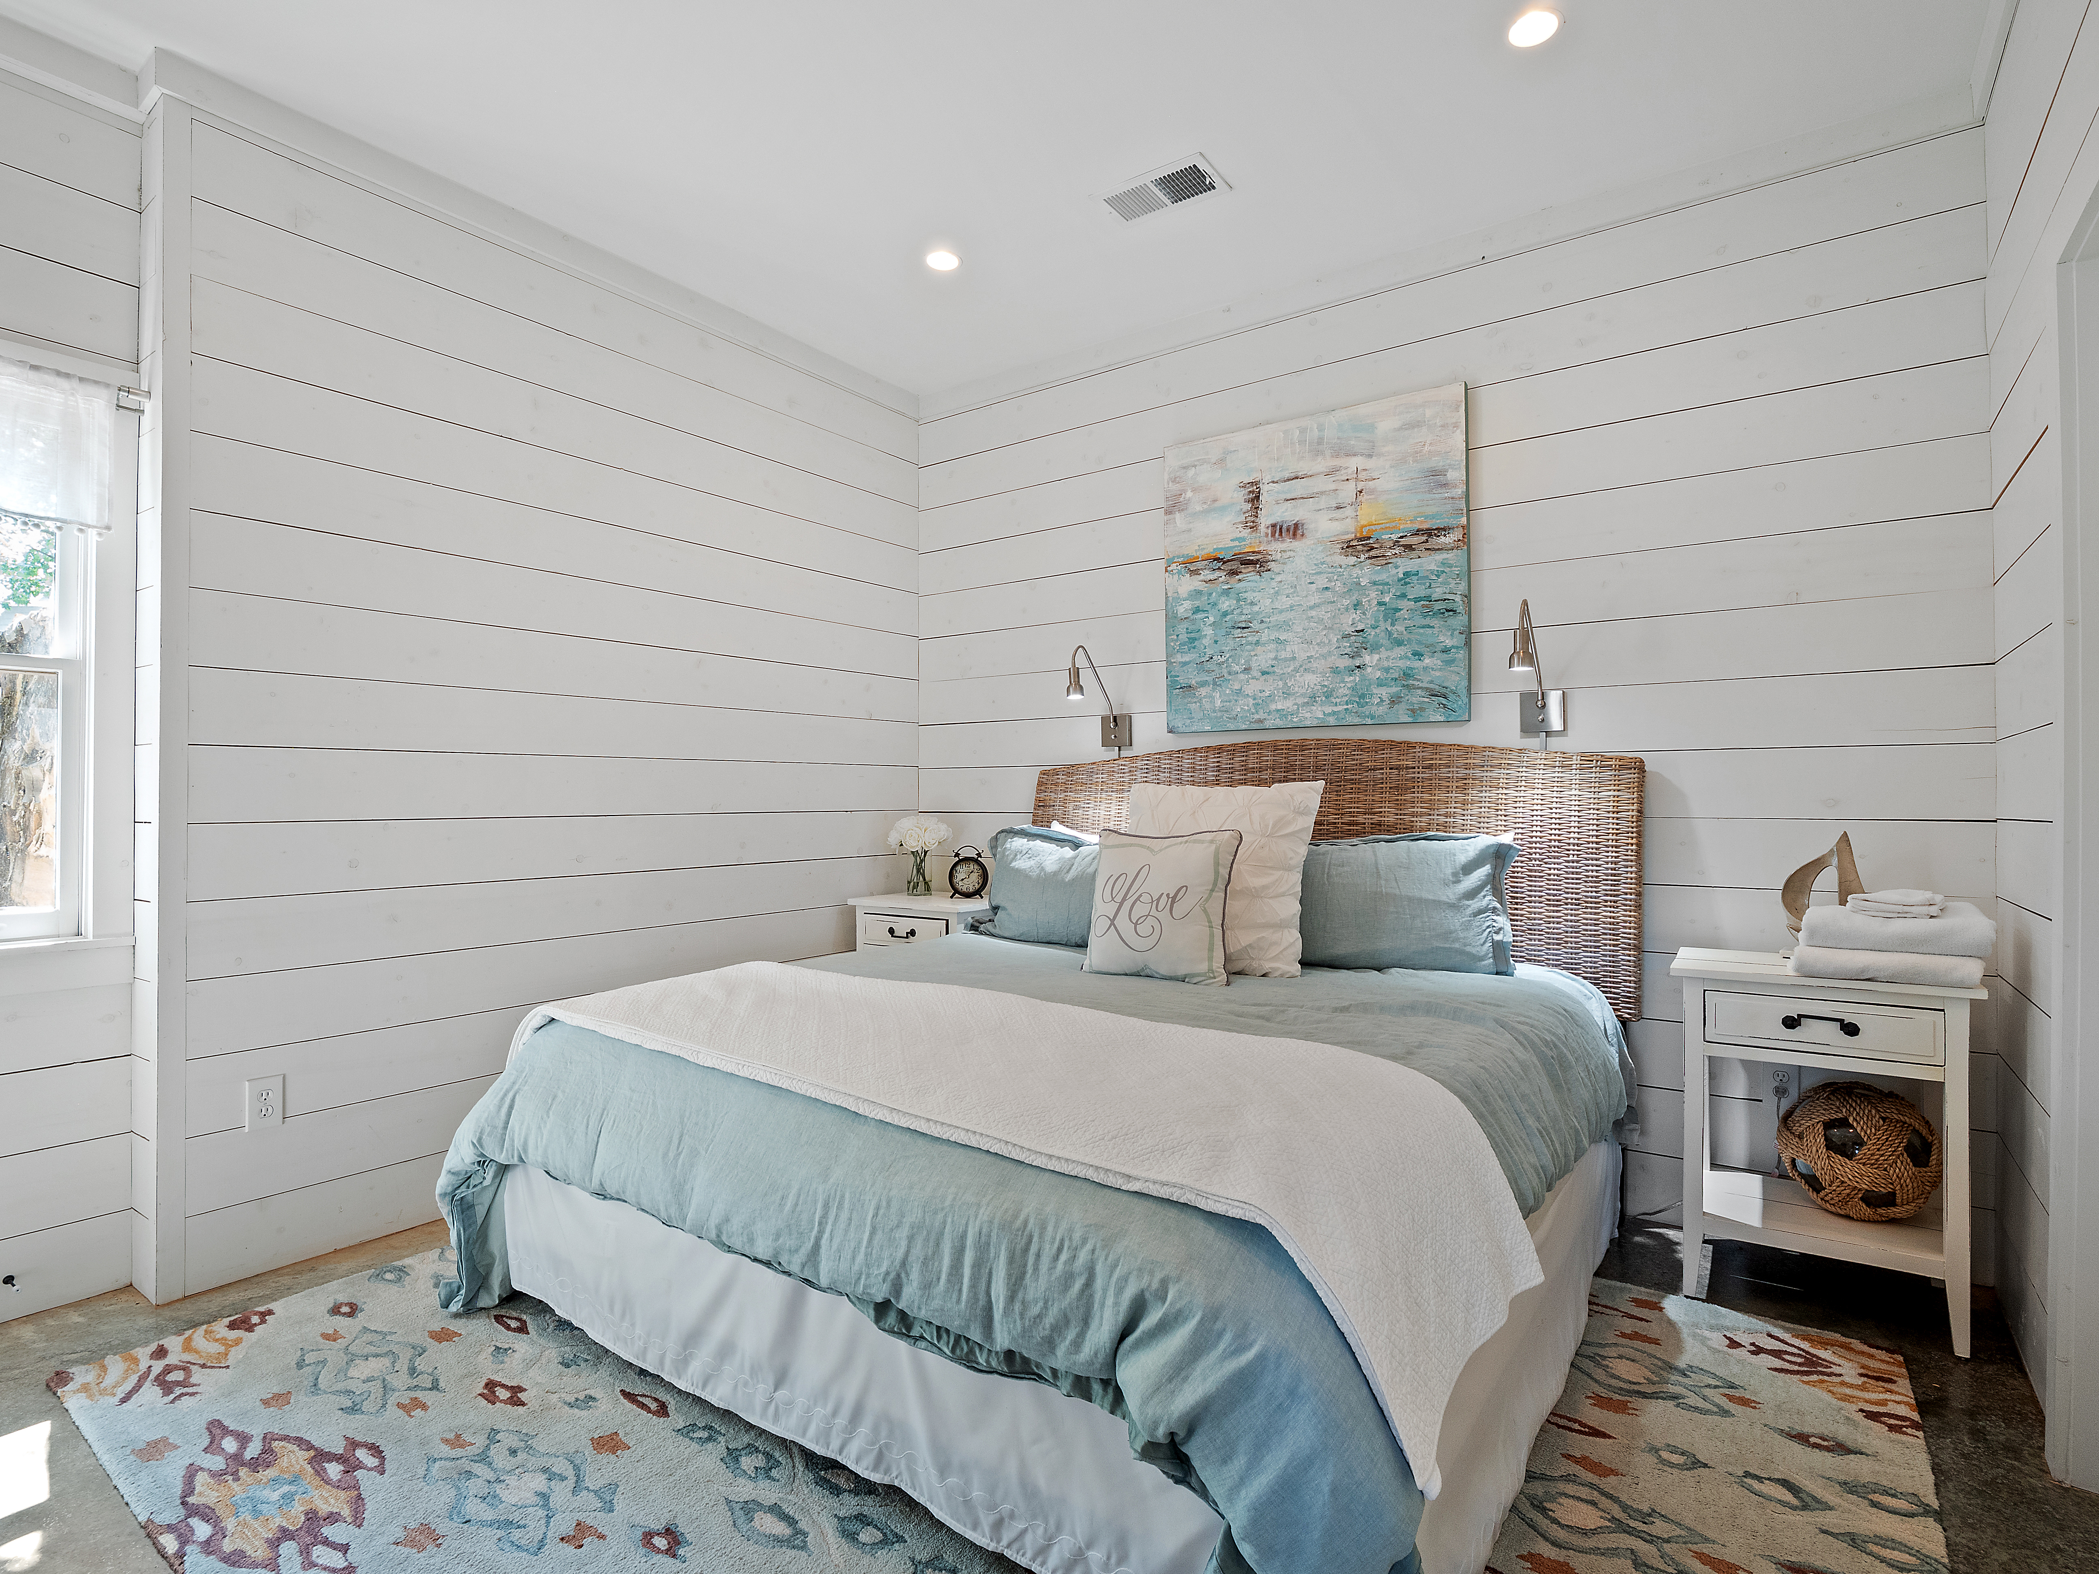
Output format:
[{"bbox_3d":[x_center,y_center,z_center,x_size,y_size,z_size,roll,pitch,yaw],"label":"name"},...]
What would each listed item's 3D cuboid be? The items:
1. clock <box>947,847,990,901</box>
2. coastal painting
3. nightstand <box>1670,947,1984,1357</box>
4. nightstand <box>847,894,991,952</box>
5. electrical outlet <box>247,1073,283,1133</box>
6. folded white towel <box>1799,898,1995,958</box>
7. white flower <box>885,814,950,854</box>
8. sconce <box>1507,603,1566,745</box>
[{"bbox_3d":[-0.318,0.336,3.825,0.155,0.200,0.075,0,-1,7],"label":"clock"},{"bbox_3d":[0.842,-0.698,3.180,1.005,1.010,0.040,0,-1,34],"label":"coastal painting"},{"bbox_3d":[1.772,0.796,2.257,0.540,0.757,0.390,0,-1,34],"label":"nightstand"},{"bbox_3d":[-0.448,0.815,3.756,0.540,0.757,0.390,0,-1,34],"label":"nightstand"},{"bbox_3d":[-1.914,0.773,2.370,0.010,0.118,0.074,-1,-1,38],"label":"electrical outlet"},{"bbox_3d":[1.878,0.313,2.166,0.310,0.080,0.270,0,-1,34],"label":"folded white towel"},{"bbox_3d":[-0.530,0.190,3.944,0.245,0.155,0.220,0,-1,34],"label":"white flower"},{"bbox_3d":[1.339,-0.325,2.685,0.120,0.360,0.310,0,-1,34],"label":"sconce"}]

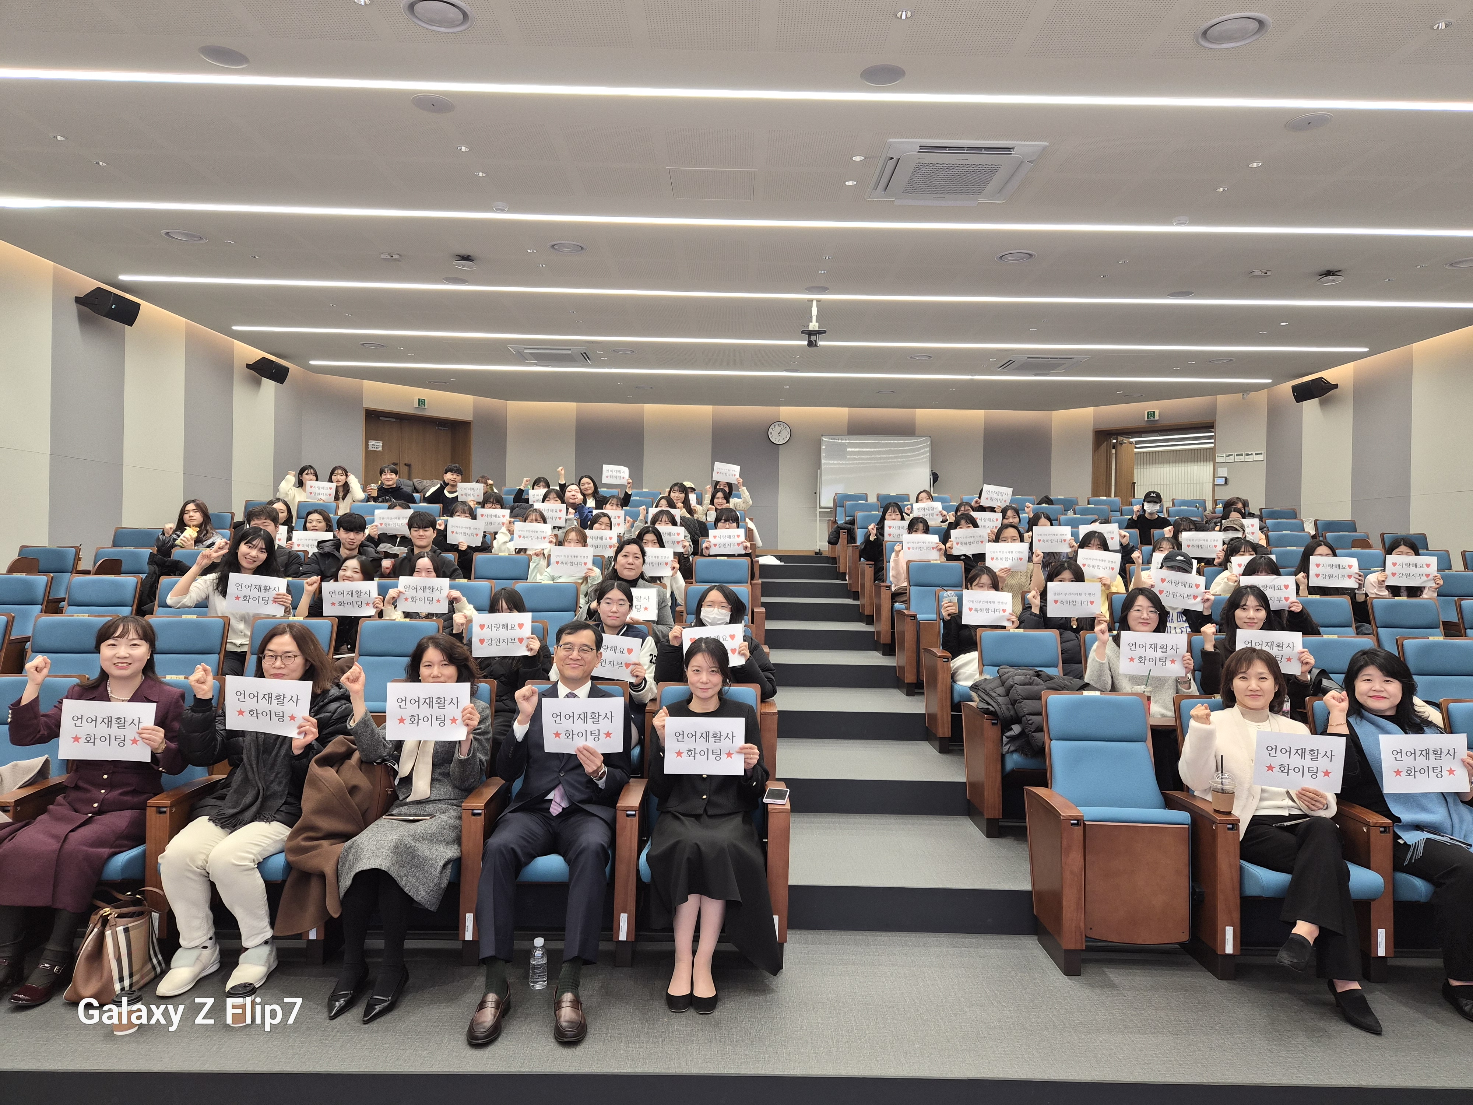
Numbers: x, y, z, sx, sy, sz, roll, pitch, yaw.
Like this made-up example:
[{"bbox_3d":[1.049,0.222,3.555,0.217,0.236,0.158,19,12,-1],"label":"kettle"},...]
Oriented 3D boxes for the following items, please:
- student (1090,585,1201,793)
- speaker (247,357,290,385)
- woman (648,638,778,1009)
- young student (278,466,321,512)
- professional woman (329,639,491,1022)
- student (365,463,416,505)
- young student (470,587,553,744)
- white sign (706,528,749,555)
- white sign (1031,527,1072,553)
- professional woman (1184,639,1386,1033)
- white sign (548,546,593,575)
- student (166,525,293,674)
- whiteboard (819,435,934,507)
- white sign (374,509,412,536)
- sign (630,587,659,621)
[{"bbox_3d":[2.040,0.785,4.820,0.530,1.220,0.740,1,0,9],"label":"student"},{"bbox_3d":[-5.961,-2.333,12.480,0.330,0.240,0.420,18,0,2],"label":"speaker"},{"bbox_3d":[-0.085,0.950,3.700,0.500,1.210,0.760,1,0,0],"label":"woman"},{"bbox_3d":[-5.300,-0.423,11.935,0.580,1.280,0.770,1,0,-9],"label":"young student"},{"bbox_3d":[-1.200,0.930,3.640,0.510,1.210,0.820,1,0,2],"label":"professional woman"},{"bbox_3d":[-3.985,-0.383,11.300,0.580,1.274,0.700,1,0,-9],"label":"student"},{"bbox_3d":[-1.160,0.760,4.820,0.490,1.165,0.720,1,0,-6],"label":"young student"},{"bbox_3d":[-0.078,-0.087,8.350,0.297,0.210,0.020,-1,0,0],"label":"white sign"},{"bbox_3d":[2.630,-0.109,8.130,0.297,0.210,0.020,0,0,16],"label":"white sign"},{"bbox_3d":[2.110,1.016,3.800,0.600,1.248,1.000,1,0,6],"label":"professional woman"},{"bbox_3d":[-1.197,0.065,7.150,0.297,0.210,0.020,1,0,-6],"label":"white sign"},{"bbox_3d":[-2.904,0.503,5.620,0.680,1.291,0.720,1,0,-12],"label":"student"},{"bbox_3d":[2.314,-1.320,16.200,1.800,1.200,0.060,1,0,6],"label":"whiteboard"},{"bbox_3d":[-2.776,-0.245,7.950,0.297,0.210,0.020,-2,0,-16],"label":"white sign"},{"bbox_3d":[-0.644,0.329,6.150,0.297,0.210,0.020,1,0,-5],"label":"sign"}]

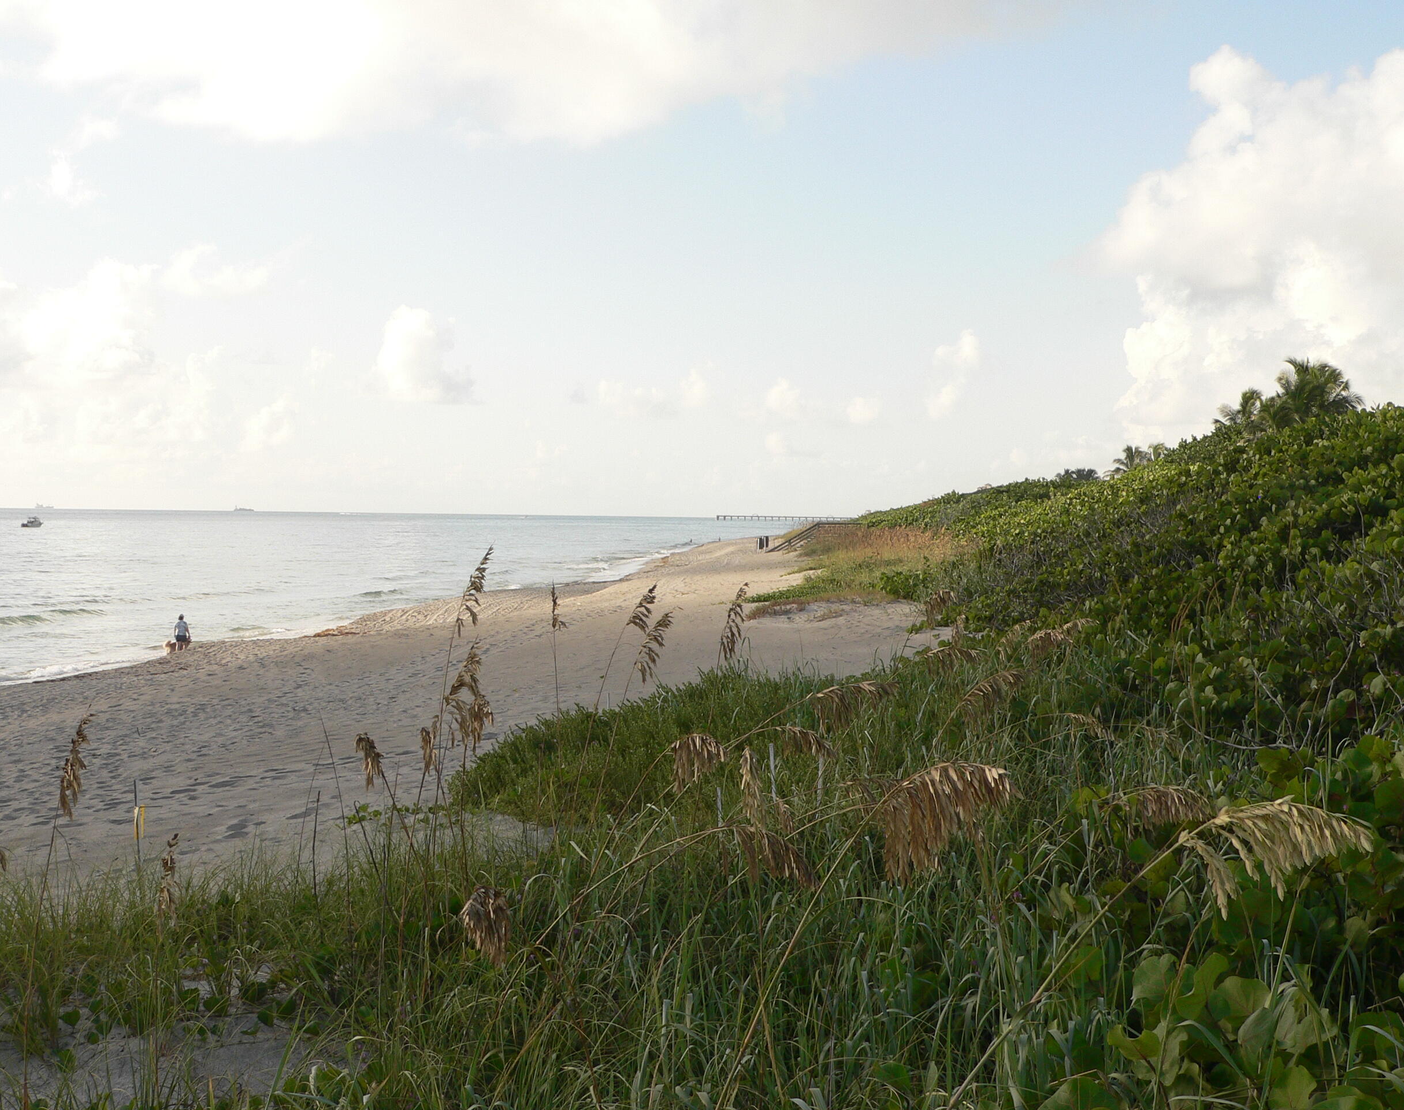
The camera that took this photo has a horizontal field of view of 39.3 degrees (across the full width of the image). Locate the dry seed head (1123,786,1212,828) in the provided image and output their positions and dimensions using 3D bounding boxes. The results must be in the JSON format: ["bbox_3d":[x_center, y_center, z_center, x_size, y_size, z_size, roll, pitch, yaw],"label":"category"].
[{"bbox_3d":[1.232,0.666,5.200,0.236,0.113,0.120,1,1,13],"label":"dry seed head"}]

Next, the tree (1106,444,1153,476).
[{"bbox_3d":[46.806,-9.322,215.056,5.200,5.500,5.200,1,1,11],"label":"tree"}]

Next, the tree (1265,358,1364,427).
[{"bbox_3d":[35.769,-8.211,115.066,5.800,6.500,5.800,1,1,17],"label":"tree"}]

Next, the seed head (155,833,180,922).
[{"bbox_3d":[-1.958,1.181,7.200,0.095,0.325,0.095,0,1,-15],"label":"seed head"}]

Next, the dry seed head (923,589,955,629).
[{"bbox_3d":[1.298,0.289,10.800,0.178,0.215,0.160,1,1,7],"label":"dry seed head"}]

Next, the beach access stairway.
[{"bbox_3d":[9.945,-1.549,170.000,8.300,2.900,1.900,1,1,3],"label":"beach access stairway"}]

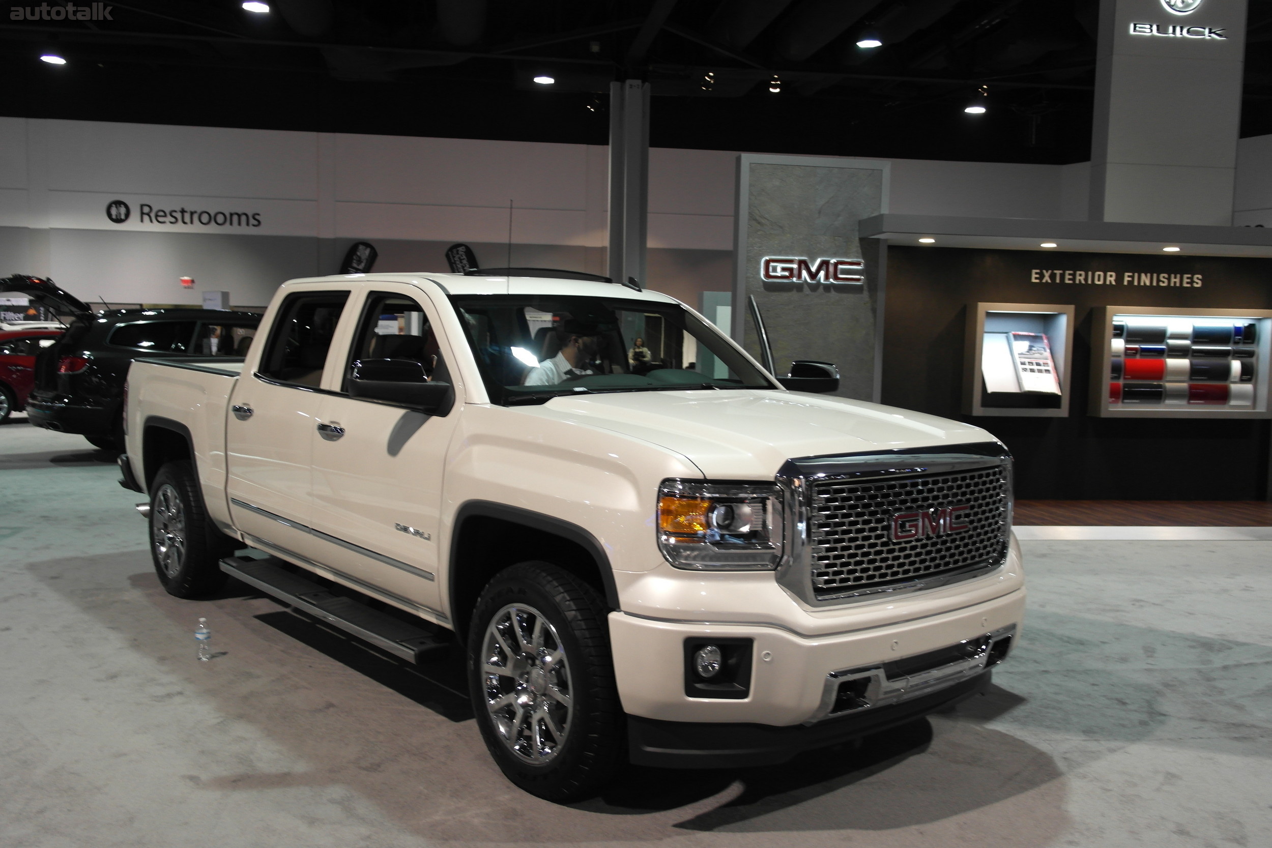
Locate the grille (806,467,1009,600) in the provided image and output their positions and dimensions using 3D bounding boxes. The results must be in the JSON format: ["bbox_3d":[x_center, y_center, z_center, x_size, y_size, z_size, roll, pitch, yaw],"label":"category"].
[{"bbox_3d":[0.963,0.347,3.576,1.130,0.370,0.100,-2,5,-42],"label":"grille"}]

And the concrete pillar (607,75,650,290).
[{"bbox_3d":[-0.191,-4.295,25.400,0.880,7.750,0.860,1,4,-8],"label":"concrete pillar"}]

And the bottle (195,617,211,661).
[{"bbox_3d":[-2.095,1.037,5.128,0.067,0.208,0.067,-1,5,-22],"label":"bottle"}]

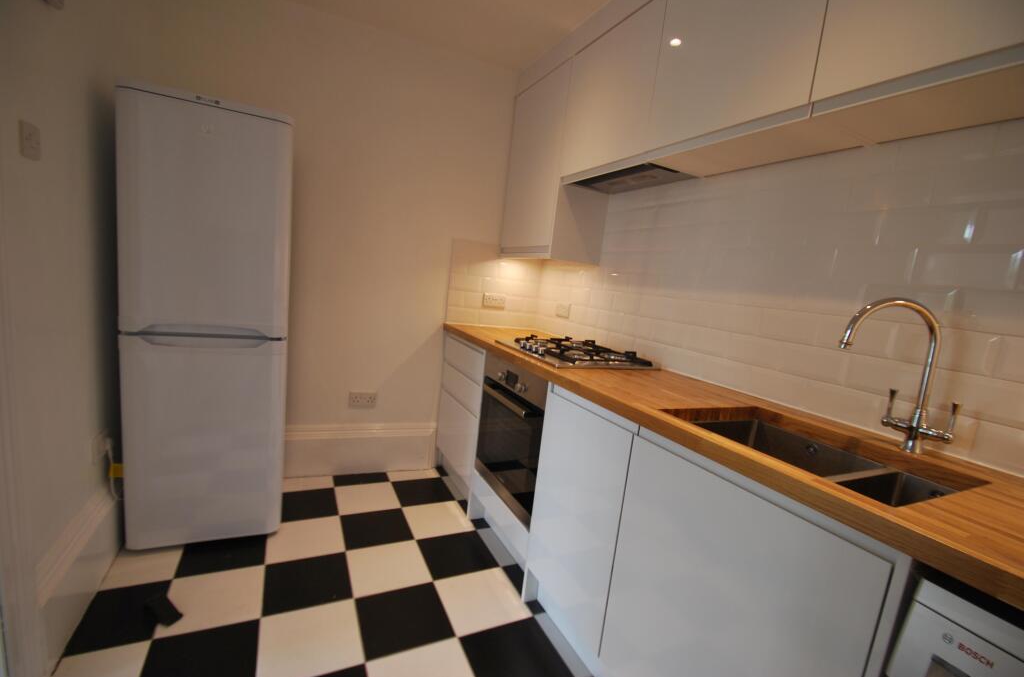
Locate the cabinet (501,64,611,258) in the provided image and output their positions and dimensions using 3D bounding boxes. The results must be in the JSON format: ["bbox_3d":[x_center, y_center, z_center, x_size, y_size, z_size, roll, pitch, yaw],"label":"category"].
[{"bbox_3d":[0.253,-0.949,2.504,0.315,0.993,0.590,3,8,-28],"label":"cabinet"}]

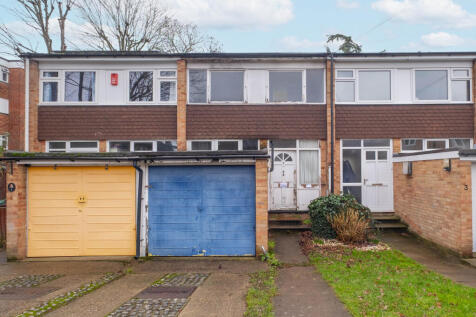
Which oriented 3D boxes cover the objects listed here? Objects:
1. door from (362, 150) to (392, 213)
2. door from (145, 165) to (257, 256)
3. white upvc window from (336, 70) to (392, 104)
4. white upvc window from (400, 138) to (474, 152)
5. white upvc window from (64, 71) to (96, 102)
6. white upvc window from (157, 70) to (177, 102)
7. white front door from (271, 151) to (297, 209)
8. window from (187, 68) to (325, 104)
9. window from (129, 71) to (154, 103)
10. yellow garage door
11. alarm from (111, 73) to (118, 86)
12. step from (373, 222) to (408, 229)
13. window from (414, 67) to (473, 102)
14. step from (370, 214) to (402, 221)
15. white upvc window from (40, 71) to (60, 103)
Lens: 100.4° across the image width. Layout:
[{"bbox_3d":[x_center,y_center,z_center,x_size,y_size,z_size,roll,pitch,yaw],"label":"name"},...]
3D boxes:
[{"bbox_3d":[4.357,0.690,6.190,0.955,1.982,0.080,0,0,0],"label":"door"},{"bbox_3d":[-0.764,1.140,4.305,2.313,1.949,0.070,0,0,0],"label":"door"},{"bbox_3d":[3.904,-2.233,6.165,1.778,1.071,0.090,0,0,0],"label":"white upvc window"},{"bbox_3d":[6.183,-0.397,6.195,2.255,0.447,0.090,0,0,0],"label":"white upvc window"},{"bbox_3d":[-5.075,-2.316,6.445,1.113,1.068,0.090,0,-1,0],"label":"white upvc window"},{"bbox_3d":[-2.270,-2.316,6.445,0.610,1.068,0.090,0,-1,0],"label":"white upvc window"},{"bbox_3d":[1.499,0.707,6.485,0.852,1.916,0.070,0,-1,0],"label":"white front door"},{"bbox_3d":[0.568,-2.211,6.170,4.302,1.102,0.100,0,0,0],"label":"window"},{"bbox_3d":[-2.974,-2.210,6.165,0.843,1.025,0.090,0,0,0],"label":"window"},{"bbox_3d":[-3.505,1.205,4.505,2.434,2.036,0.070,0,-1,0],"label":"yellow garage door"},{"bbox_3d":[-3.765,-2.404,6.105,0.226,0.406,0.090,0,0,0],"label":"alarm"},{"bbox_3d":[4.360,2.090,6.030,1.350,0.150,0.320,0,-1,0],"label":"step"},{"bbox_3d":[6.621,-2.338,6.445,1.895,1.113,0.090,0,-1,0],"label":"window"},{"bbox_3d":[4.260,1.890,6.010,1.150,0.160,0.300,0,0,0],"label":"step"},{"bbox_3d":[-6.035,-2.316,6.445,0.678,1.068,0.090,0,-1,0],"label":"white upvc window"}]

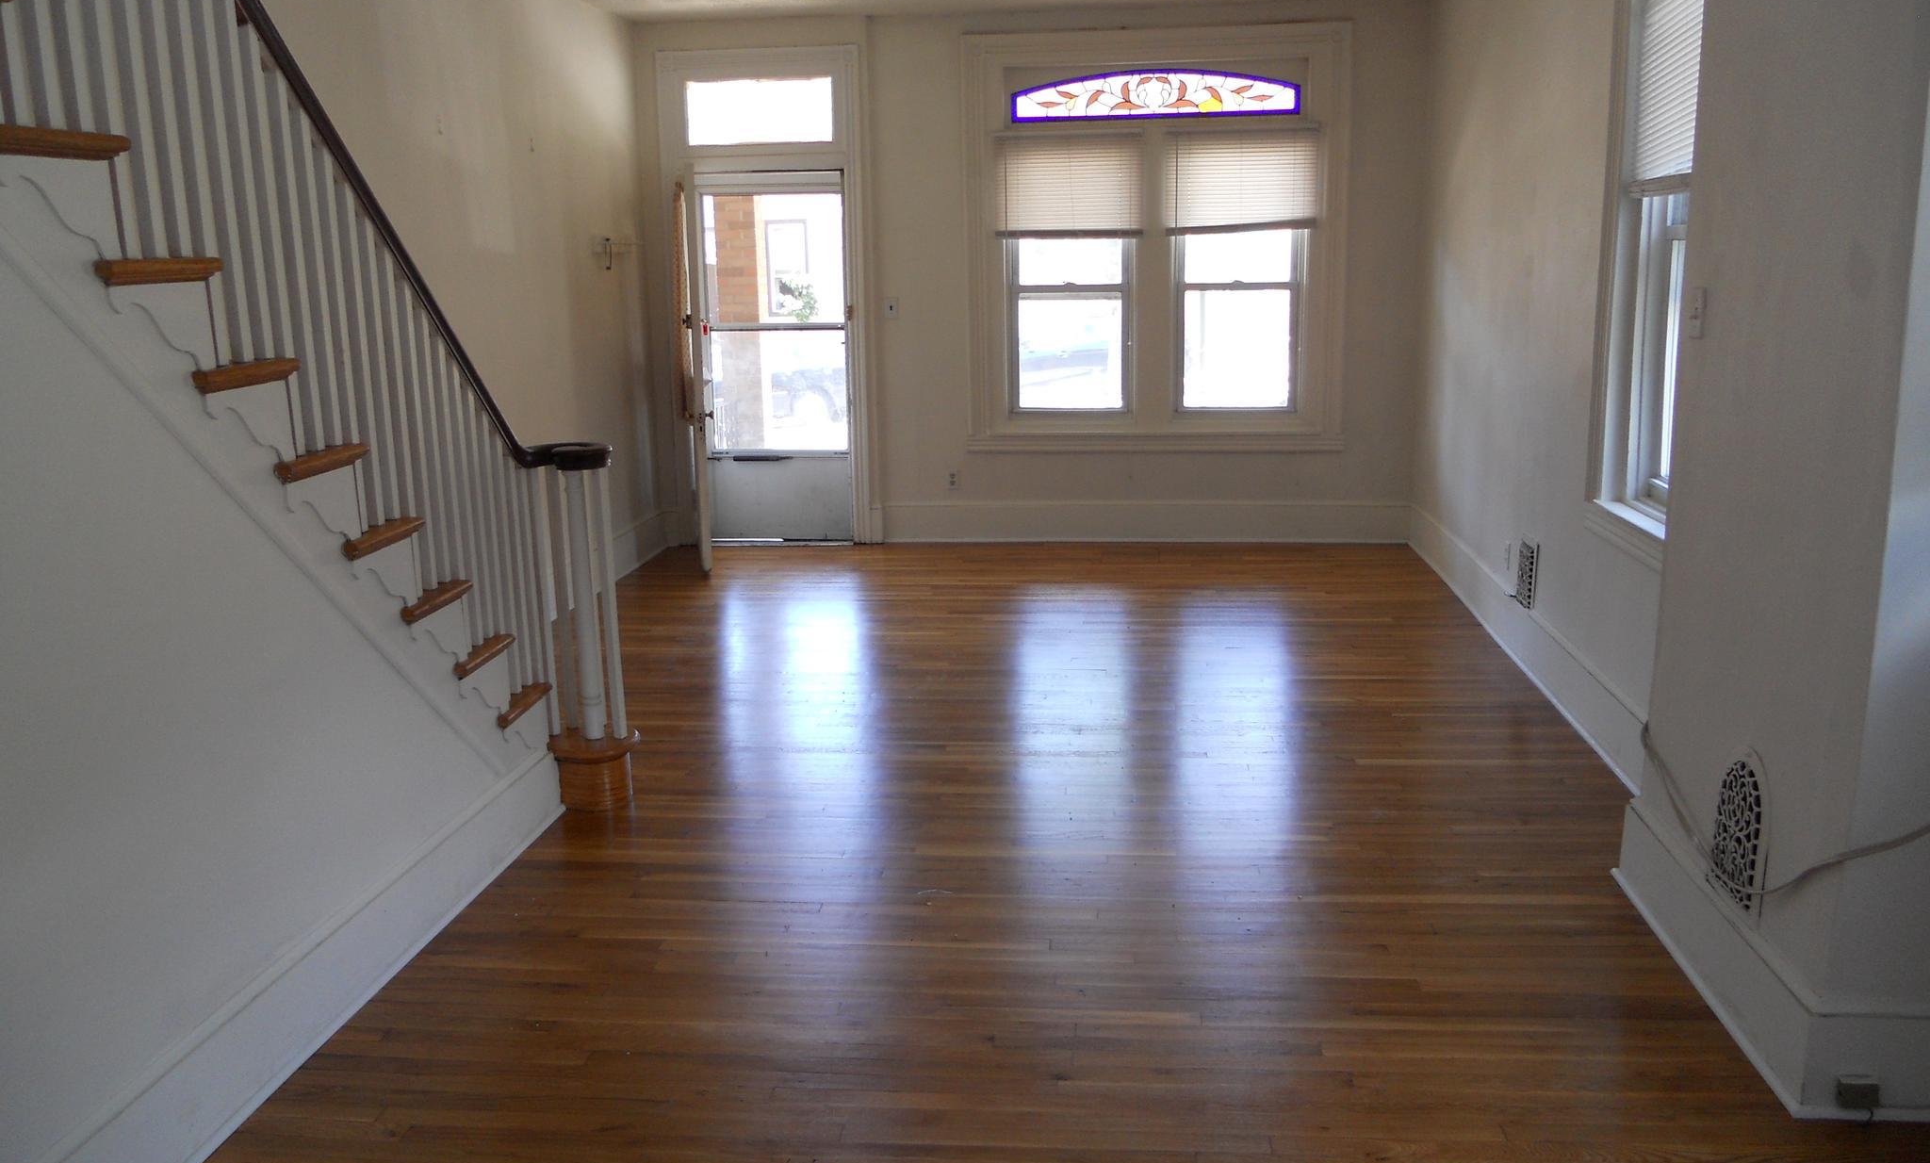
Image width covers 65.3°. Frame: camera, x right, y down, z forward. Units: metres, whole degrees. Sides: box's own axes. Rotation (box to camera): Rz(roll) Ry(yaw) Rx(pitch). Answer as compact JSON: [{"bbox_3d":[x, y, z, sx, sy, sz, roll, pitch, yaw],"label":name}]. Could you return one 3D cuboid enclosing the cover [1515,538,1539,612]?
[{"bbox_3d":[2.098,-0.033,5.637,0.025,0.256,0.267,0,12,7],"label":"cover"}]

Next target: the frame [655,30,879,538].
[{"bbox_3d":[-1.087,-1.545,8.351,1.152,2.688,0.150,0,12,7],"label":"frame"}]

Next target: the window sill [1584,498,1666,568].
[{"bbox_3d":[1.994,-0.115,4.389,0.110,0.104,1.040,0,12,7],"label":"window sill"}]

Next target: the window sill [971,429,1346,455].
[{"bbox_3d":[1.027,-0.760,8.223,2.045,0.123,0.090,0,12,7],"label":"window sill"}]

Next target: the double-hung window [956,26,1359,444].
[{"bbox_3d":[1.008,-1.792,8.032,2.022,2.198,0.140,0,12,7],"label":"double-hung window"}]

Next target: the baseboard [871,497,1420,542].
[{"bbox_3d":[0.965,-0.330,8.329,2.904,0.235,0.025,0,12,7],"label":"baseboard"}]

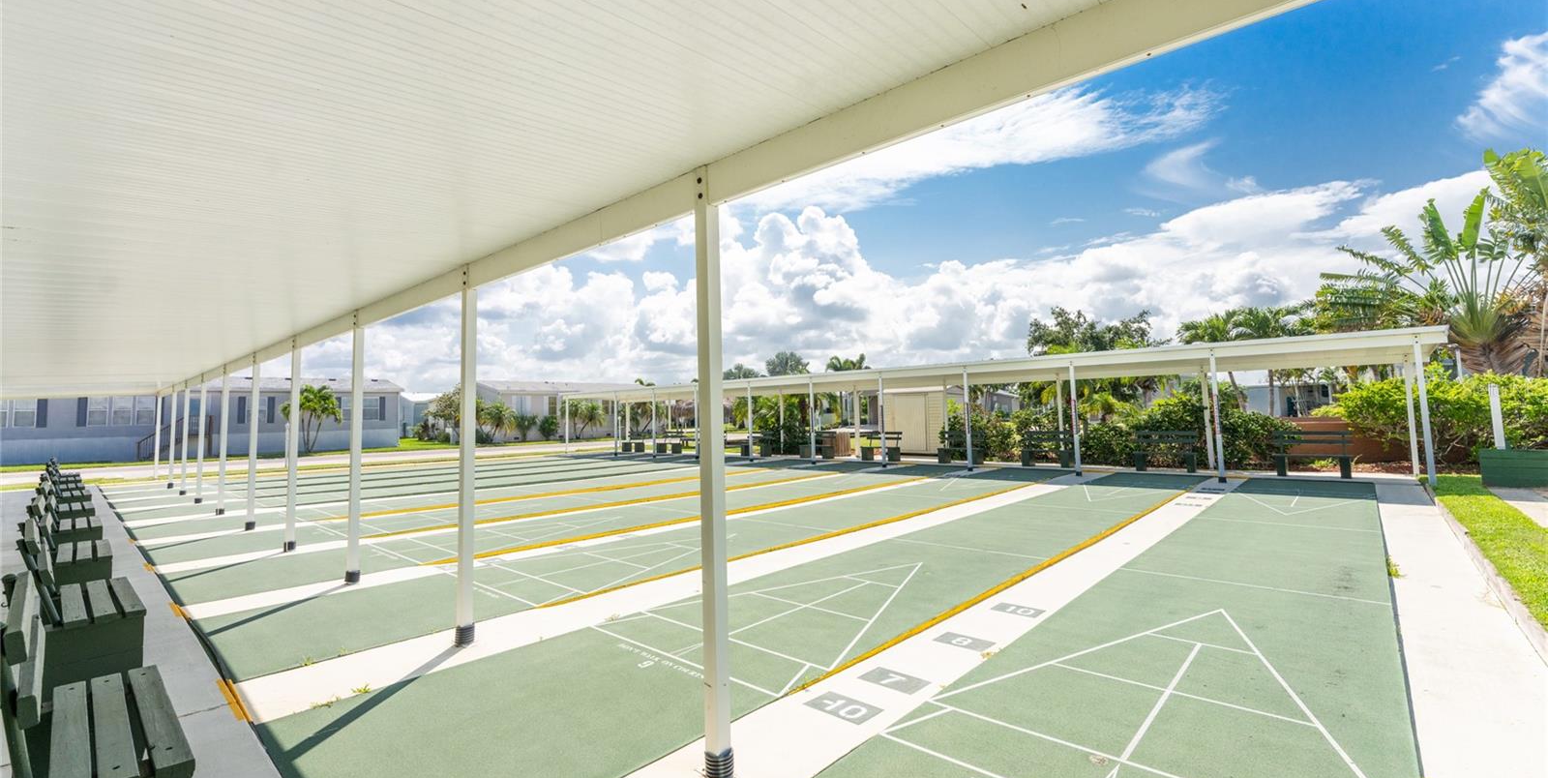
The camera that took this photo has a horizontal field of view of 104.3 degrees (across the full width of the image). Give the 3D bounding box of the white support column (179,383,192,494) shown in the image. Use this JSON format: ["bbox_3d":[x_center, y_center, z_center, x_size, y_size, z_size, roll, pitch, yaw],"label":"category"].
[{"bbox_3d":[-13.856,1.149,14.195,0.085,2.560,0.085,-3,-4,42],"label":"white support column"}]

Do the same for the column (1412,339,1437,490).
[{"bbox_3d":[11.373,0.439,10.507,0.110,2.700,0.110,-4,-4,42],"label":"column"}]

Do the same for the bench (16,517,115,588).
[{"bbox_3d":[-6.099,1.423,5.237,1.250,0.930,0.500,-3,-4,42],"label":"bench"}]

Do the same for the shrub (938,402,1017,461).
[{"bbox_3d":[6.746,1.400,19.920,2.427,2.002,1.900,-2,-3,19],"label":"shrub"}]

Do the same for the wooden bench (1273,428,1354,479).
[{"bbox_3d":[11.873,1.453,13.255,1.320,0.950,0.500,-3,-4,42],"label":"wooden bench"}]

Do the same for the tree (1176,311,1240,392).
[{"bbox_3d":[19.089,-0.518,26.120,2.750,5.610,2.612,-3,-3,36],"label":"tree"}]

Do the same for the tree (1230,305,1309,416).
[{"bbox_3d":[21.438,-0.676,26.125,2.750,5.825,2.612,-3,-3,39],"label":"tree"}]

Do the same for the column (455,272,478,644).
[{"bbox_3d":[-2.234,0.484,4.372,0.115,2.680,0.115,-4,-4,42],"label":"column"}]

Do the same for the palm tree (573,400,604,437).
[{"bbox_3d":[-14.937,2.417,48.066,2.300,3.098,2.185,0,-3,-17],"label":"palm tree"}]

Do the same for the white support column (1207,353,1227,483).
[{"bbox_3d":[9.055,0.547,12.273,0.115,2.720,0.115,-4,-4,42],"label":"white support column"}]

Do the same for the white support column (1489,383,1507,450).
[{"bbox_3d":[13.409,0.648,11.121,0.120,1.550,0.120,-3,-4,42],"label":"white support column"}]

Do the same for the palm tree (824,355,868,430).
[{"bbox_3d":[6.146,0.370,52.142,3.500,6.627,3.325,-2,-3,7],"label":"palm tree"}]

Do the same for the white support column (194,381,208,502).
[{"bbox_3d":[-11.923,1.035,12.550,0.085,2.560,0.085,-3,-4,42],"label":"white support column"}]

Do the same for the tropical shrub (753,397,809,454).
[{"bbox_3d":[0.282,1.538,25.529,2.360,2.463,1.900,-1,-3,1],"label":"tropical shrub"}]

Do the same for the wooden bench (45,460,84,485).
[{"bbox_3d":[-16.109,2.037,13.709,1.340,0.960,0.500,-4,-4,41],"label":"wooden bench"}]

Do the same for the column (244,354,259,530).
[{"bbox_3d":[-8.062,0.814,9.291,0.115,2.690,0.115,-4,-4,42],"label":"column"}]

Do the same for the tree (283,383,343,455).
[{"bbox_3d":[-26.097,1.709,34.039,2.823,3.968,2.800,1,-3,-37],"label":"tree"}]

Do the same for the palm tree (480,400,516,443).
[{"bbox_3d":[-19.939,2.316,43.515,2.465,3.061,2.300,0,-3,-25],"label":"palm tree"}]

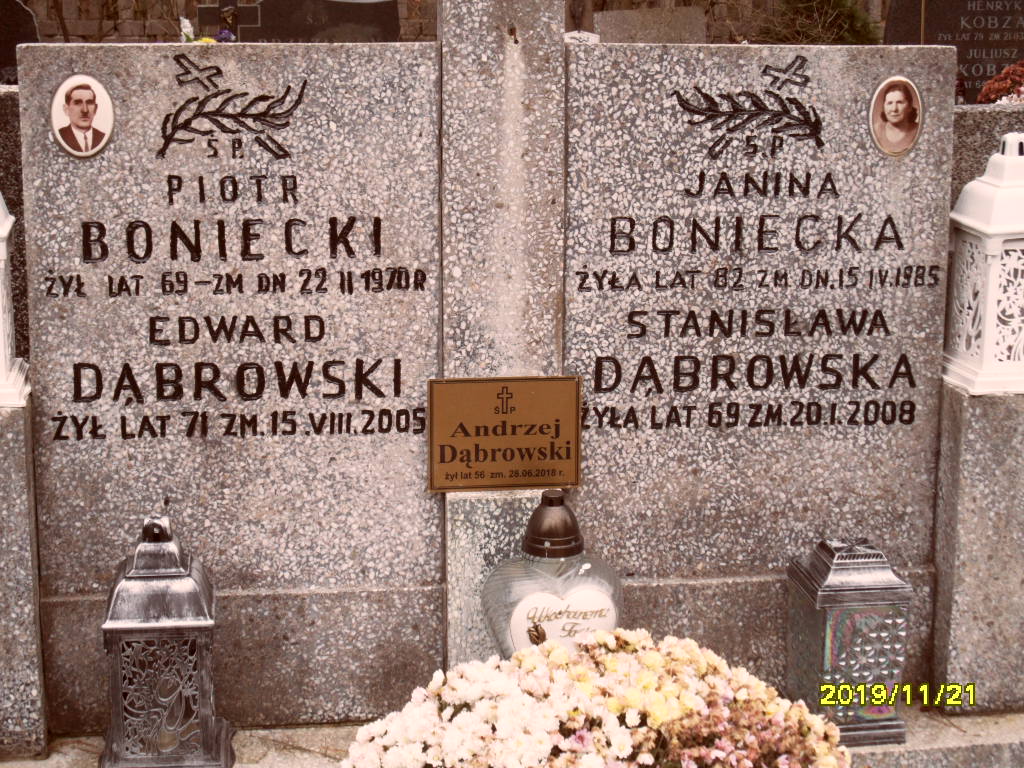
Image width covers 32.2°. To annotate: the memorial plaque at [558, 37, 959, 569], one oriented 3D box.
[{"bbox_3d":[0.331,-0.097,2.466,0.534,0.733,0.080,-1,9,-7],"label":"memorial plaque"}]

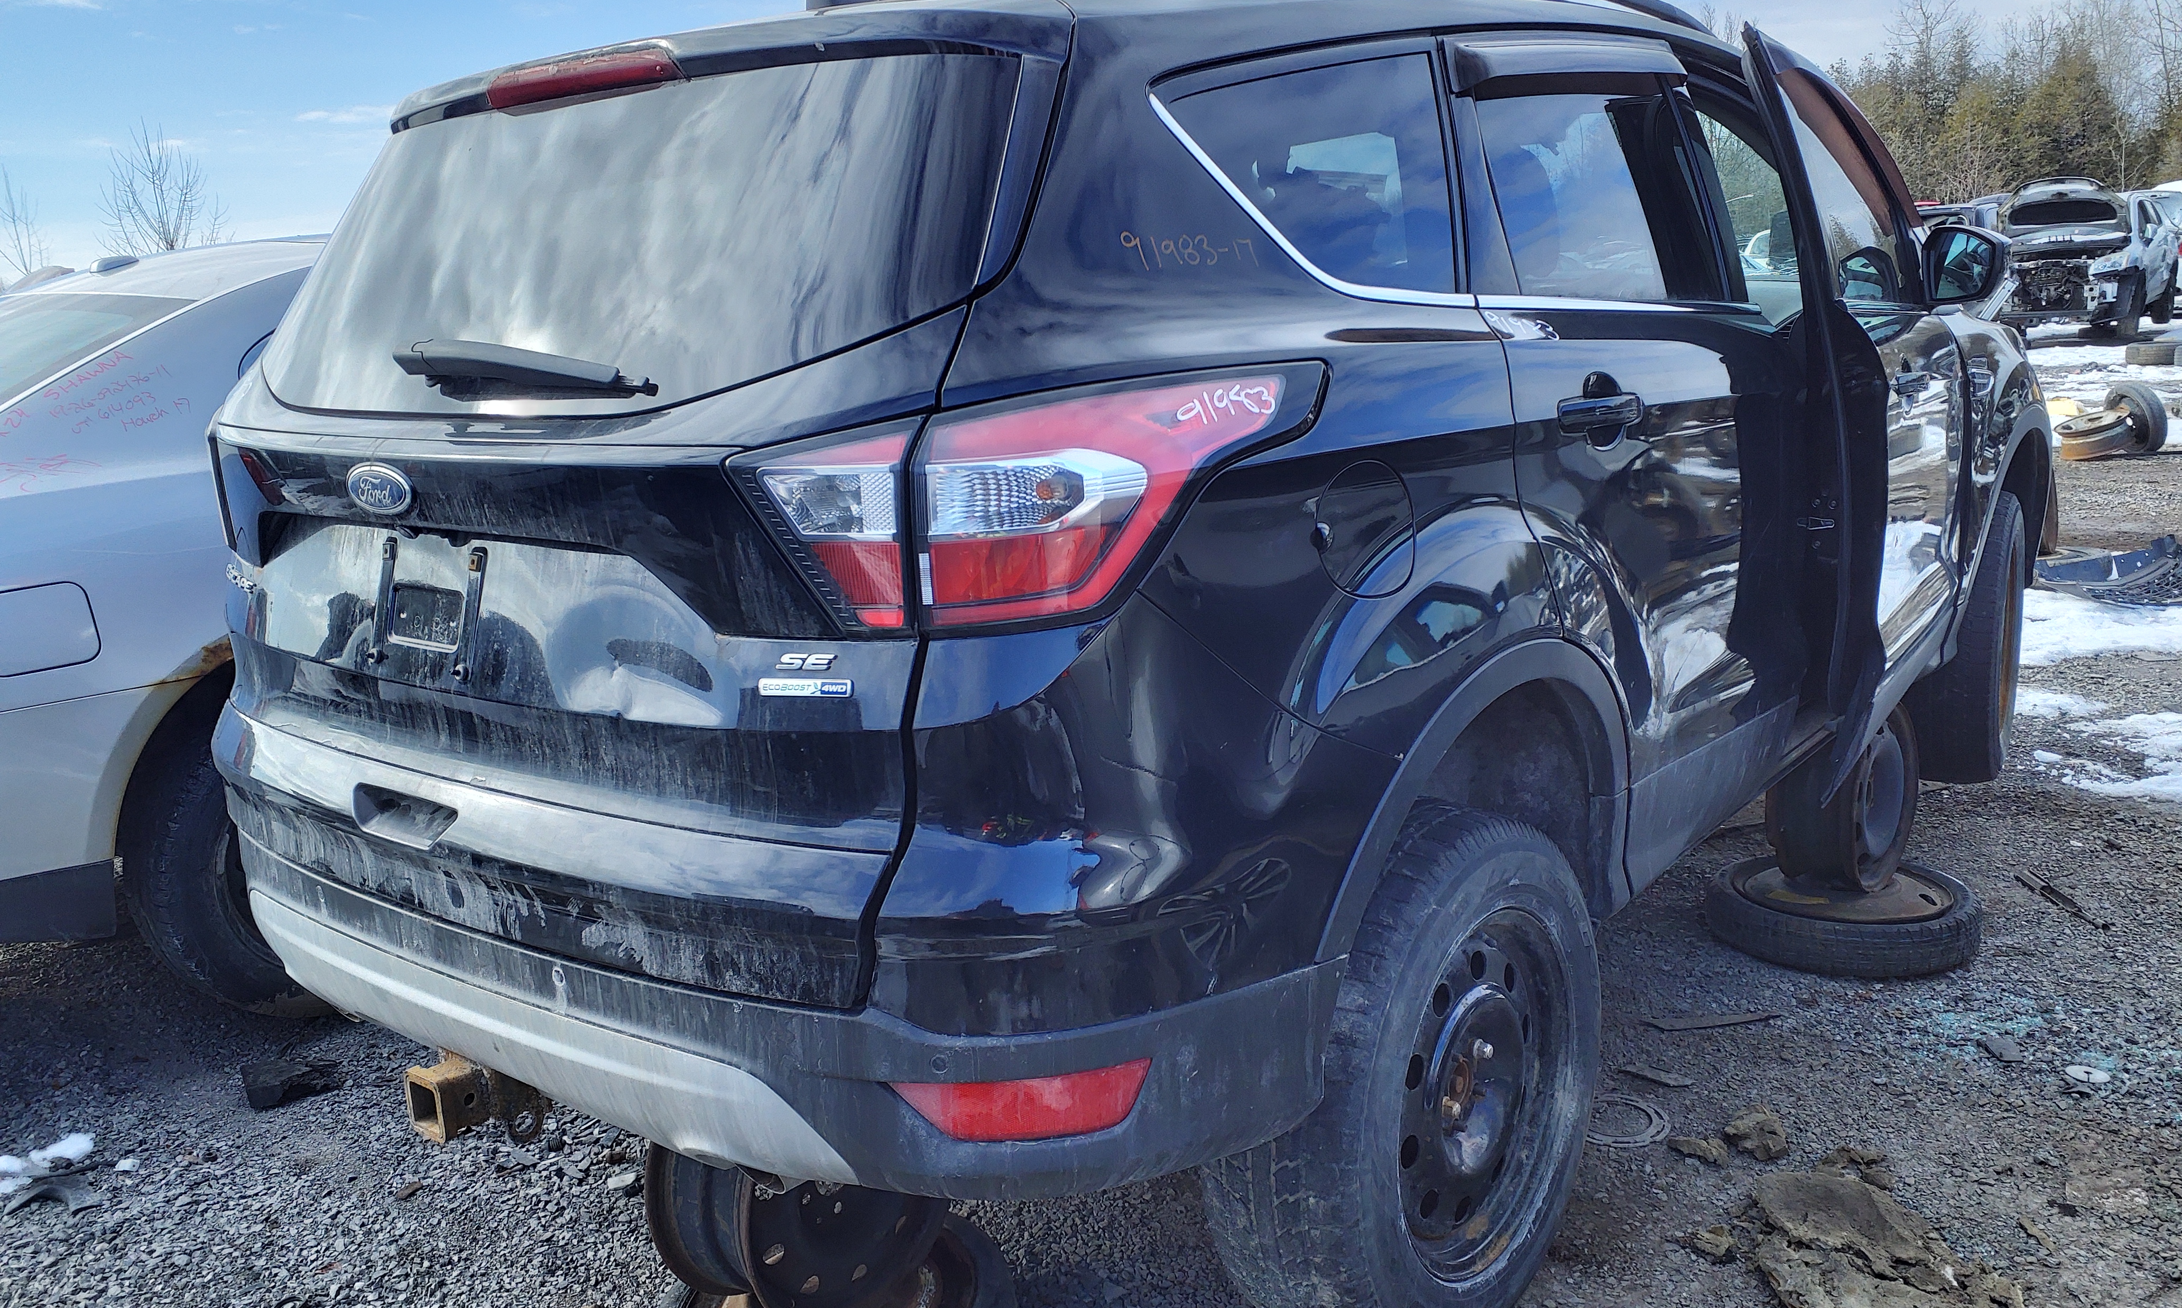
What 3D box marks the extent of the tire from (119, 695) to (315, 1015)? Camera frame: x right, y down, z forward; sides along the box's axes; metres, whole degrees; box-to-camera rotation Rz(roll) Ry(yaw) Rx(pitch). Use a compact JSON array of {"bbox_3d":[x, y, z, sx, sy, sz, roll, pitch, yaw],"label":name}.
[{"bbox_3d":[-1.690,0.440,3.530,0.220,0.660,0.660,3,14,41],"label":"tire"}]

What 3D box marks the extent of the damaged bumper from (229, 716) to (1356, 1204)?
[{"bbox_3d":[-0.598,0.226,2.006,1.820,0.460,0.560,8,18,39],"label":"damaged bumper"}]

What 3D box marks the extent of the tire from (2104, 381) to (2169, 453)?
[{"bbox_3d":[6.579,-1.477,10.300,0.130,0.460,0.460,-10,13,-3],"label":"tire"}]

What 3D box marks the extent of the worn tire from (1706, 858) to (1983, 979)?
[{"bbox_3d":[1.554,0.539,3.400,0.515,0.120,0.515,-4,11,-11],"label":"worn tire"}]

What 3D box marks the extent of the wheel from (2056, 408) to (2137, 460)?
[{"bbox_3d":[6.199,-1.357,10.100,0.420,0.165,0.420,-13,12,32],"label":"wheel"}]

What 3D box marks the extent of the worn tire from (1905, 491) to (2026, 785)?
[{"bbox_3d":[2.130,-0.045,4.000,0.240,0.690,0.690,5,16,35],"label":"worn tire"}]

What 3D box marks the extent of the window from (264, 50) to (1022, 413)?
[{"bbox_3d":[-0.620,-0.449,1.855,1.270,0.460,0.130,8,-17,39],"label":"window"}]

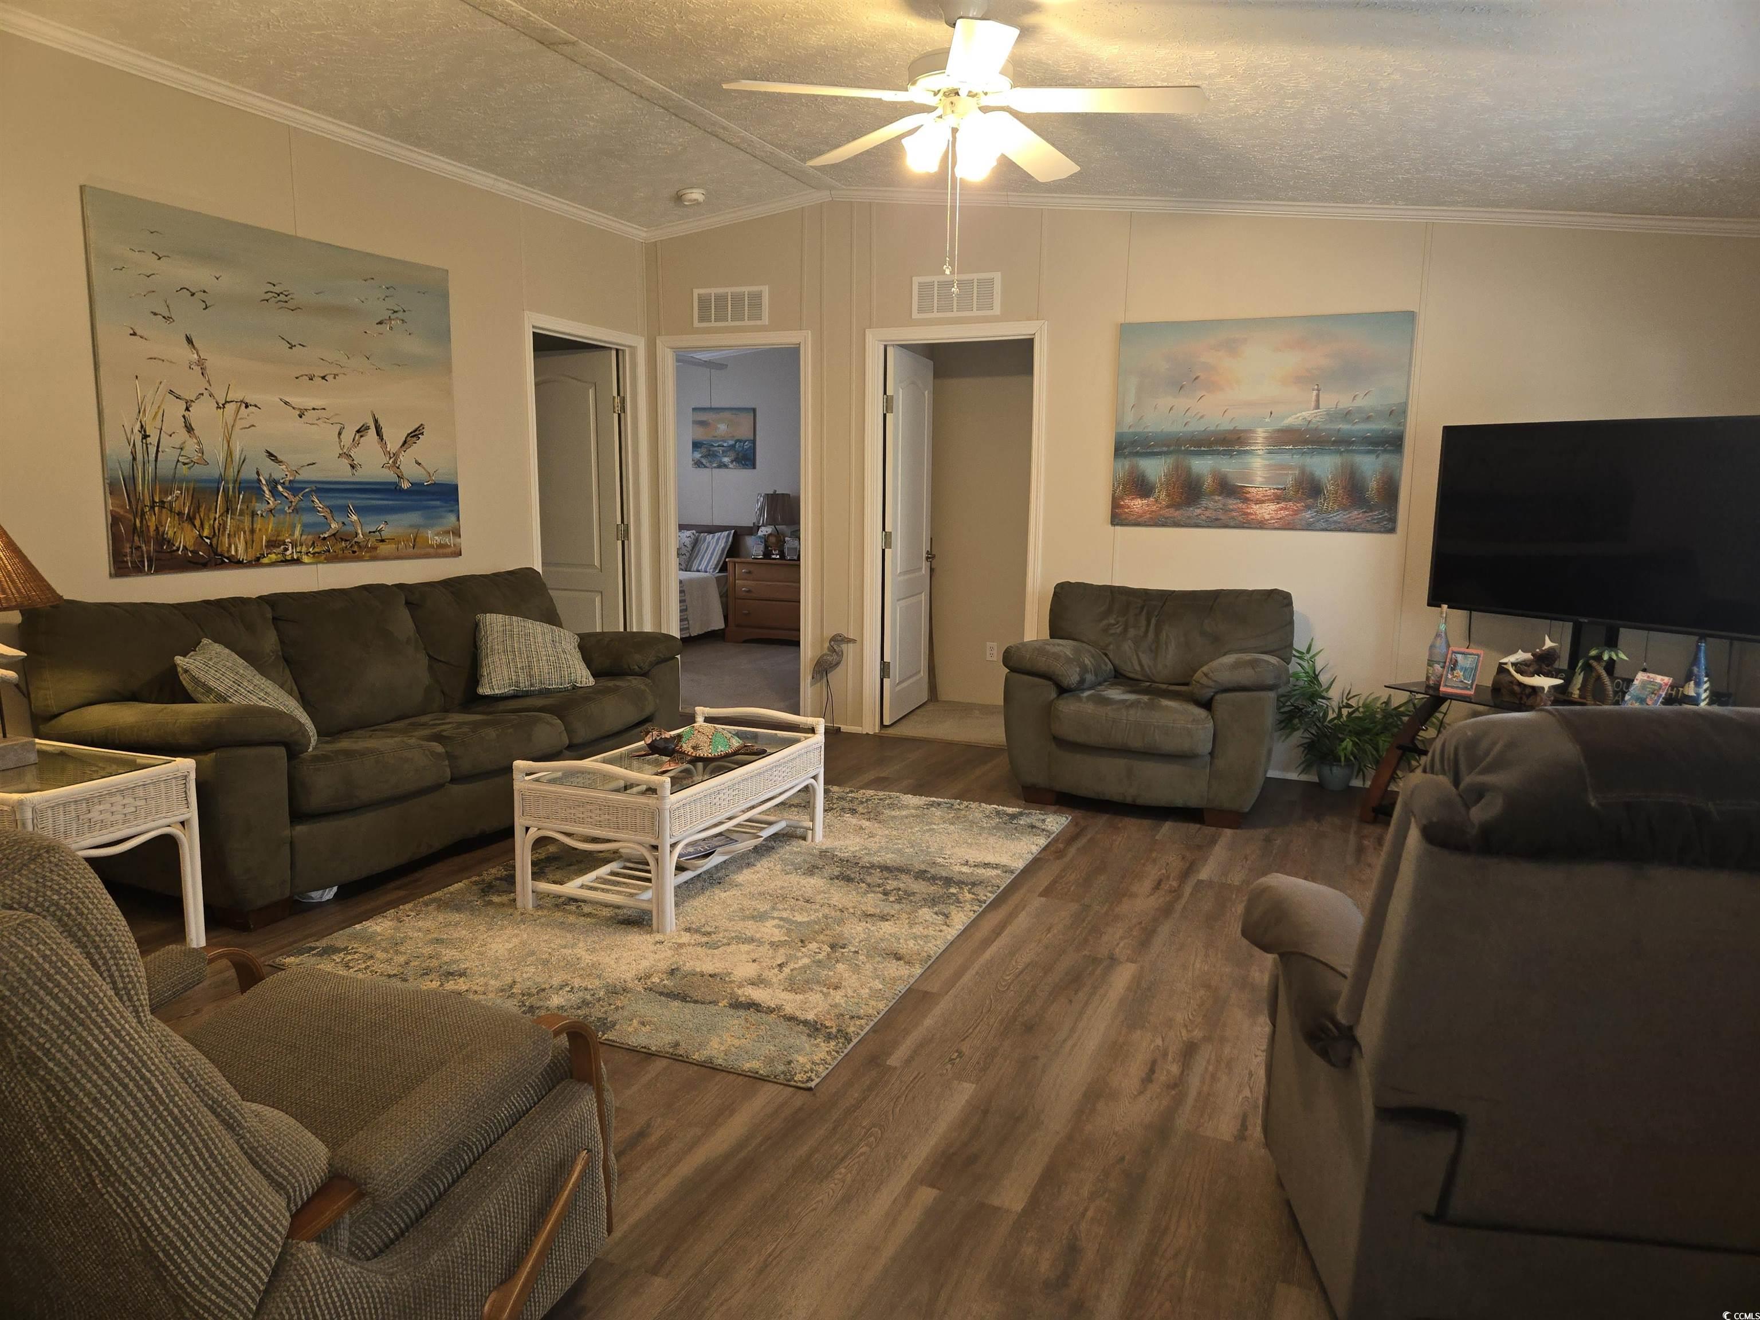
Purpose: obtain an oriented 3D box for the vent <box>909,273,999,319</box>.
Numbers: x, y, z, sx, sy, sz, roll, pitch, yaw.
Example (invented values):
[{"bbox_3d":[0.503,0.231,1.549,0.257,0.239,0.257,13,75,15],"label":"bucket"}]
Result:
[{"bbox_3d":[0.365,-1.756,5.644,0.460,0.195,0.020,5,9,25],"label":"vent"}]

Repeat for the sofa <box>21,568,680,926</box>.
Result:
[{"bbox_3d":[-1.745,0.169,4.420,0.990,0.880,2.280,5,9,25],"label":"sofa"}]

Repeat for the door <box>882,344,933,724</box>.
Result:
[{"bbox_3d":[0.160,-0.676,6.449,0.036,1.965,0.765,3,9,18],"label":"door"}]

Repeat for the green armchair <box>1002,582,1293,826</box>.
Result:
[{"bbox_3d":[1.163,0.135,4.986,1.120,0.865,0.970,5,9,25],"label":"green armchair"}]

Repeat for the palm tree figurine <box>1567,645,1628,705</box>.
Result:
[{"bbox_3d":[2.550,0.050,4.155,0.195,0.225,0.120,9,12,44],"label":"palm tree figurine"}]

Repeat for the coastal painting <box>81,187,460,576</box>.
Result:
[{"bbox_3d":[-2.211,-0.982,4.475,0.035,1.220,1.520,5,9,25],"label":"coastal painting"}]

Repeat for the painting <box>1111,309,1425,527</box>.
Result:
[{"bbox_3d":[1.641,-1.029,5.128,1.215,0.908,0.040,5,9,25],"label":"painting"}]

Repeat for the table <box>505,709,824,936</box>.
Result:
[{"bbox_3d":[-0.654,0.479,3.906,0.545,0.472,1.030,4,9,24],"label":"table"}]

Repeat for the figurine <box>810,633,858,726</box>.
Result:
[{"bbox_3d":[-0.245,0.120,6.107,0.265,0.525,0.100,6,10,30],"label":"figurine"}]

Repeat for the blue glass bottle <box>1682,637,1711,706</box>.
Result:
[{"bbox_3d":[2.655,0.071,3.804,0.075,0.297,0.075,-7,12,-42],"label":"blue glass bottle"}]

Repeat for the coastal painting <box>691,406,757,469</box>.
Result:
[{"bbox_3d":[-1.312,-1.855,9.821,0.615,0.510,0.030,5,9,25],"label":"coastal painting"}]

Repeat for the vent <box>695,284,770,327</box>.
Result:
[{"bbox_3d":[-0.790,-1.866,6.175,0.460,0.197,0.020,5,9,25],"label":"vent"}]

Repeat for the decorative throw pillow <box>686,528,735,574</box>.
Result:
[{"bbox_3d":[-1.442,-0.904,9.757,0.410,0.430,0.140,5,-28,25],"label":"decorative throw pillow"}]

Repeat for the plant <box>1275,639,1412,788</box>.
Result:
[{"bbox_3d":[1.982,0.263,4.941,0.660,0.666,0.450,4,9,23],"label":"plant"}]

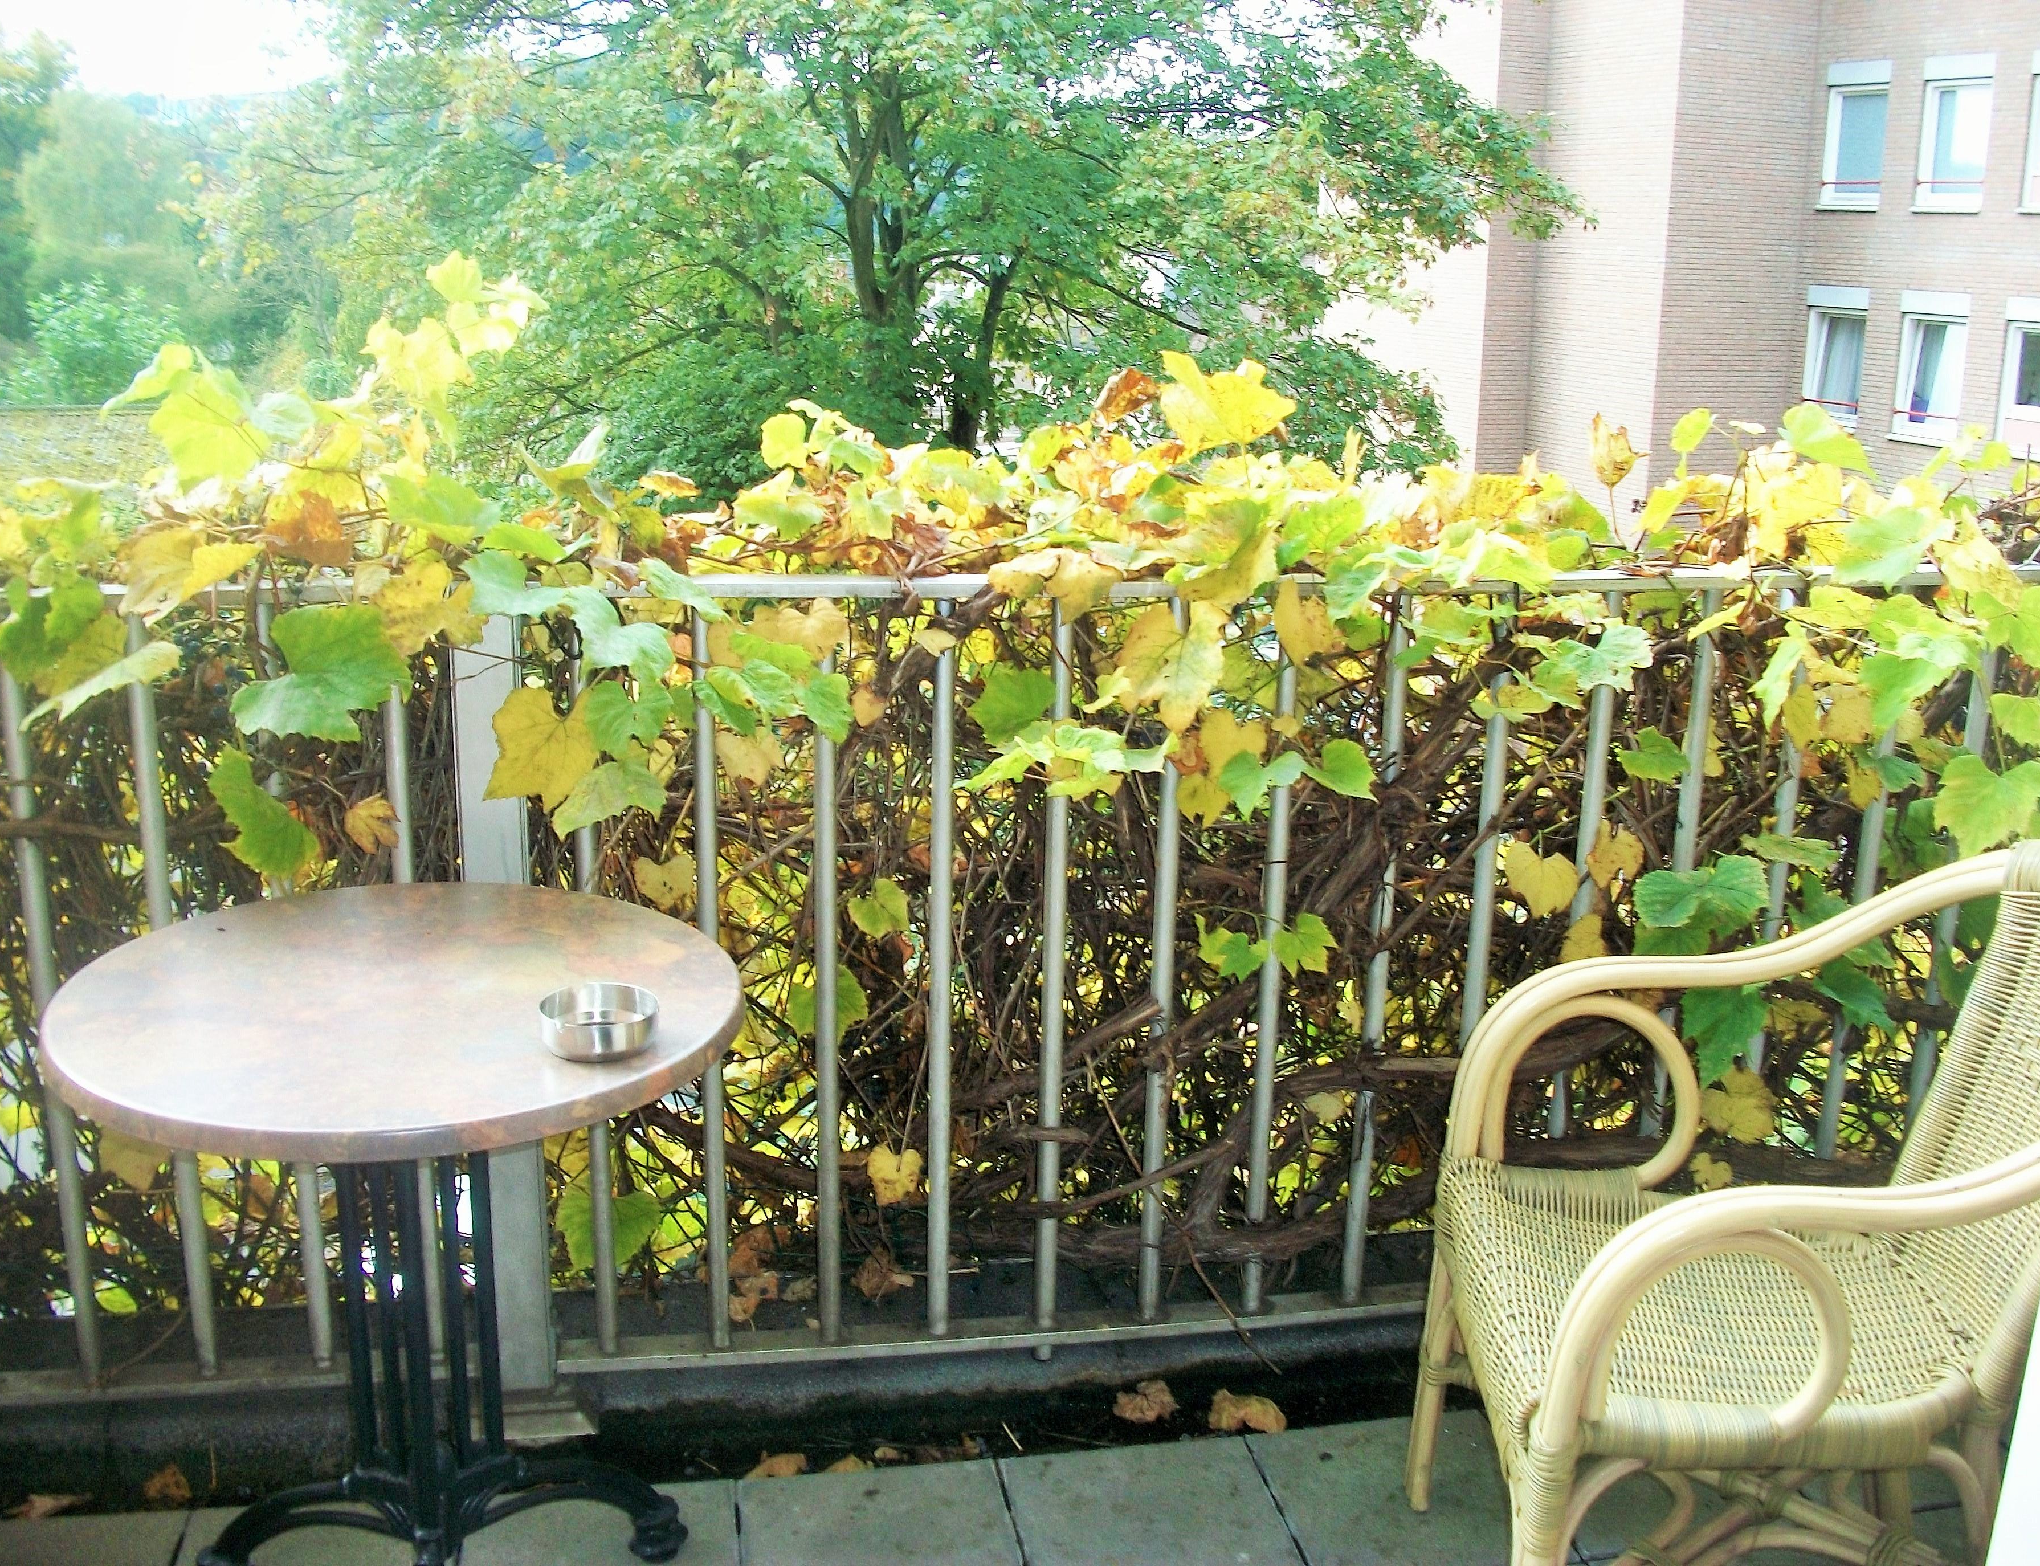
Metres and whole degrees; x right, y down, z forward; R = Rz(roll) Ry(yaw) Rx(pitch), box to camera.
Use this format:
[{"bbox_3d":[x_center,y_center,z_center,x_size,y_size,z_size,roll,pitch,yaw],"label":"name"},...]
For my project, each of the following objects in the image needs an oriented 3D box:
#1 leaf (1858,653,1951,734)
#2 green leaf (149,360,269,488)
[{"bbox_3d":[1.033,-0.105,2.255,0.090,0.086,0.050,7,16,17],"label":"leaf"},{"bbox_3d":[-0.833,-0.369,1.985,0.122,0.129,0.040,-1,5,-9],"label":"green leaf"}]

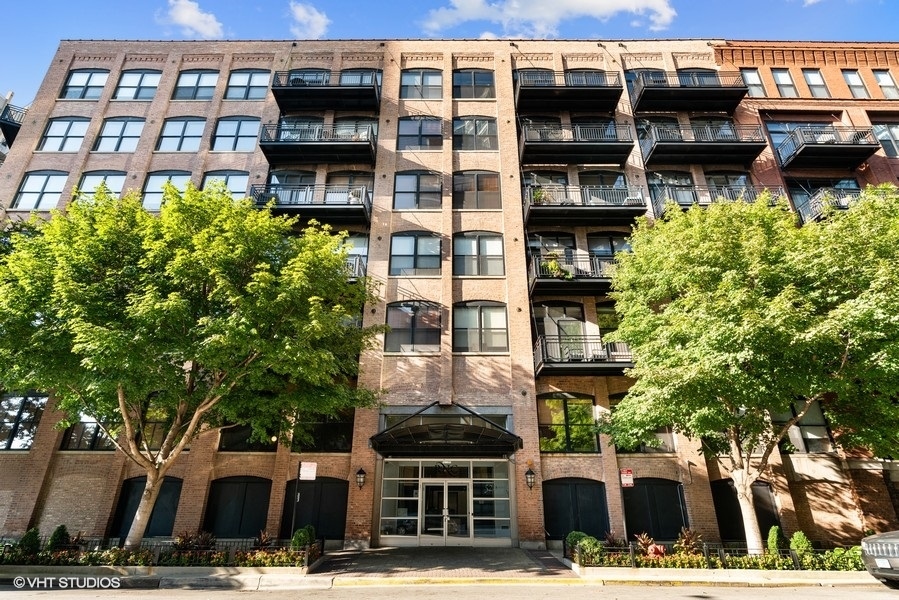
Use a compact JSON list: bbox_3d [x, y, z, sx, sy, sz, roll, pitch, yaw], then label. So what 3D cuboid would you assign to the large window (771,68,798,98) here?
[{"bbox_3d":[17.621,-11.477,23.773,0.978,2.101,0.200,0,-23,1],"label":"large window"}]

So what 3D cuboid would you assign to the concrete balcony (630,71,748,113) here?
[{"bbox_3d":[11.921,-10.440,22.592,4.946,1.153,1.461,0,-23,0],"label":"concrete balcony"}]

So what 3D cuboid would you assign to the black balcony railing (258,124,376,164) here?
[{"bbox_3d":[-6.110,-7.397,21.437,5.149,1.248,1.312,0,-23,1],"label":"black balcony railing"}]

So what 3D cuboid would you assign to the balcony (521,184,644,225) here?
[{"bbox_3d":[5.930,-4.151,19.947,4.952,1.263,1.312,0,-23,1],"label":"balcony"}]

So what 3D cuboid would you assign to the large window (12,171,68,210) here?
[{"bbox_3d":[-20.500,-5.493,22.631,2.326,2.343,0.200,0,-23,1],"label":"large window"}]

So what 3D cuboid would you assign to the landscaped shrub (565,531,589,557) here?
[{"bbox_3d":[3.481,6.628,12.180,0.630,0.685,0.630,0,-23,1],"label":"landscaped shrub"}]

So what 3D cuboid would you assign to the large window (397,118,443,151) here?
[{"bbox_3d":[-1.453,-8.420,22.692,2.221,2.204,0.200,0,-23,1],"label":"large window"}]

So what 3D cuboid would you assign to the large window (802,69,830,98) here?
[{"bbox_3d":[20.283,-11.990,24.830,0.978,2.199,0.180,0,-23,0],"label":"large window"}]

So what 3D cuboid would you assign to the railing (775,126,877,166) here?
[{"bbox_3d":[17.742,-7.164,21.087,3.365,1.192,1.312,0,-23,1],"label":"railing"}]

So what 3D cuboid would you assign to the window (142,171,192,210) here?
[{"bbox_3d":[-13.809,-5.425,22.147,2.306,2.404,0.180,0,-23,0],"label":"window"}]

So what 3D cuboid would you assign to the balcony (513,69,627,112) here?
[{"bbox_3d":[5.933,-10.478,22.603,4.919,1.233,1.312,0,-23,1],"label":"balcony"}]

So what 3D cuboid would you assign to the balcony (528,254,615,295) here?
[{"bbox_3d":[6.190,-1.046,19.564,5.152,1.285,1.480,0,-23,1],"label":"balcony"}]

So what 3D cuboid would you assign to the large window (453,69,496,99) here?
[{"bbox_3d":[1.411,-12.076,25.186,2.392,2.279,0.200,0,-23,1],"label":"large window"}]

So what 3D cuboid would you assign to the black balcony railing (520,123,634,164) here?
[{"bbox_3d":[5.928,-7.346,21.323,4.902,1.153,1.461,0,-23,0],"label":"black balcony railing"}]

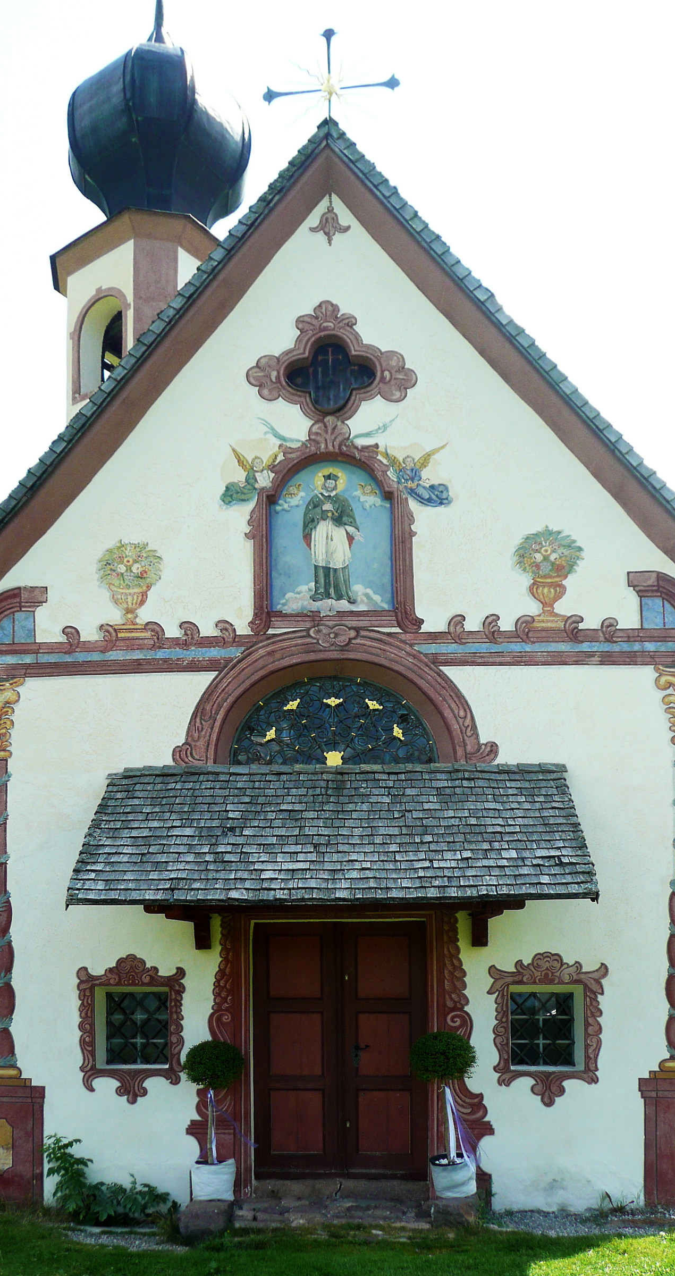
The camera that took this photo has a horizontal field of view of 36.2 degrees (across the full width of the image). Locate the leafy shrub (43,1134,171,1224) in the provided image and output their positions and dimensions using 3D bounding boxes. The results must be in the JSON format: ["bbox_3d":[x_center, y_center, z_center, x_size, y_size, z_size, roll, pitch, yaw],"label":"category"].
[{"bbox_3d":[-1.921,4.511,8.594,1.020,0.660,0.550,-1,-3,2],"label":"leafy shrub"}]

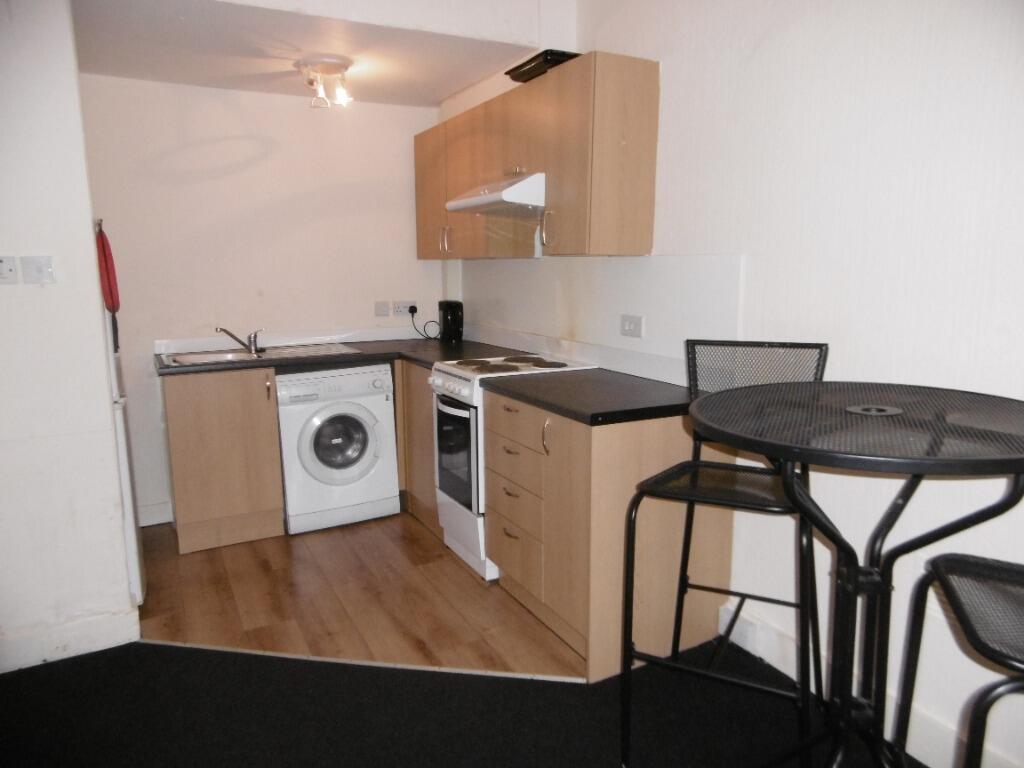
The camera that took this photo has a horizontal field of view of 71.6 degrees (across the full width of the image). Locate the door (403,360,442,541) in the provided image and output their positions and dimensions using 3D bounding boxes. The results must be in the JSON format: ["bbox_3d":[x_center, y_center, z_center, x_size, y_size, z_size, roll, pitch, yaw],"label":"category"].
[{"bbox_3d":[-0.451,0.315,3.674,0.025,0.822,0.555,-5,11,-27],"label":"door"}]

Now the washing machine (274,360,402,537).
[{"bbox_3d":[-1.032,0.301,4.009,0.597,0.848,0.560,-5,11,-27],"label":"washing machine"}]

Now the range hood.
[{"bbox_3d":[0.043,-0.861,3.255,0.490,0.130,0.610,-5,11,-27],"label":"range hood"}]

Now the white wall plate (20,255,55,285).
[{"bbox_3d":[-1.564,-0.376,2.345,0.087,0.085,0.012,-6,11,-27],"label":"white wall plate"}]

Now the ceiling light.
[{"bbox_3d":[-0.962,-1.548,3.665,0.290,0.220,0.290,-5,11,-27],"label":"ceiling light"}]

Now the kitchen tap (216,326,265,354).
[{"bbox_3d":[-1.424,-0.217,3.747,0.240,0.155,0.065,-5,11,-27],"label":"kitchen tap"}]

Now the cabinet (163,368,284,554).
[{"bbox_3d":[-1.534,0.333,3.754,0.497,0.880,0.580,-5,11,-27],"label":"cabinet"}]

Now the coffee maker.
[{"bbox_3d":[-0.374,-0.383,4.353,0.150,0.253,0.175,-1,10,-5],"label":"coffee maker"}]

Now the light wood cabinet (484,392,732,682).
[{"bbox_3d":[0.344,0.483,2.778,0.609,0.875,0.789,-5,11,-27],"label":"light wood cabinet"}]

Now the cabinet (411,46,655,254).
[{"bbox_3d":[-0.010,-0.999,3.549,0.298,0.730,1.930,-5,11,-27],"label":"cabinet"}]

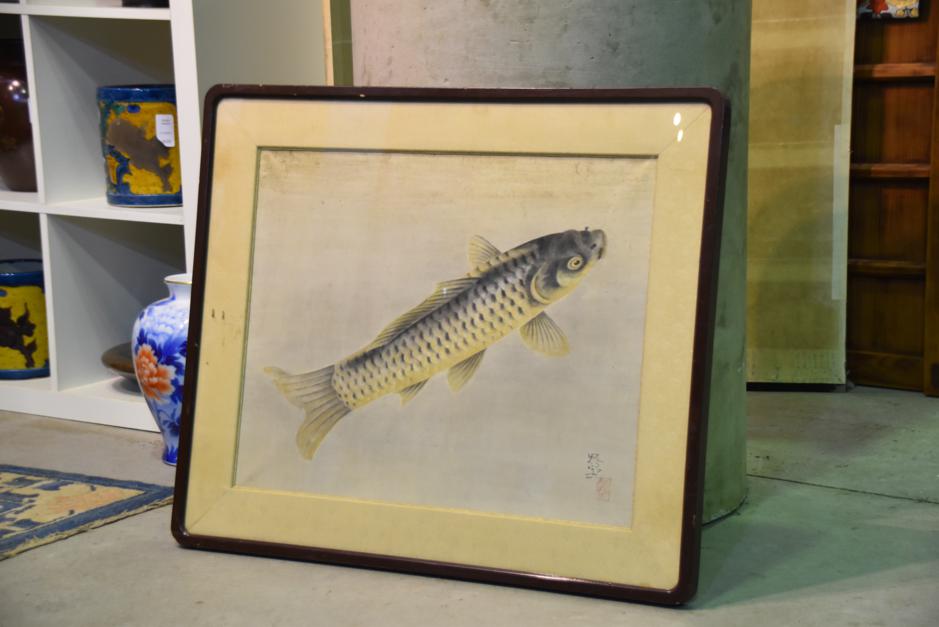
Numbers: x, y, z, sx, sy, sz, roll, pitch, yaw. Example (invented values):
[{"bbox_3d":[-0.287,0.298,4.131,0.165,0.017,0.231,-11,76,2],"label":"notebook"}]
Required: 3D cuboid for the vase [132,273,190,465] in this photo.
[{"bbox_3d":[-0.477,0.092,3.505,0.198,0.313,0.198,-1,12,0],"label":"vase"}]

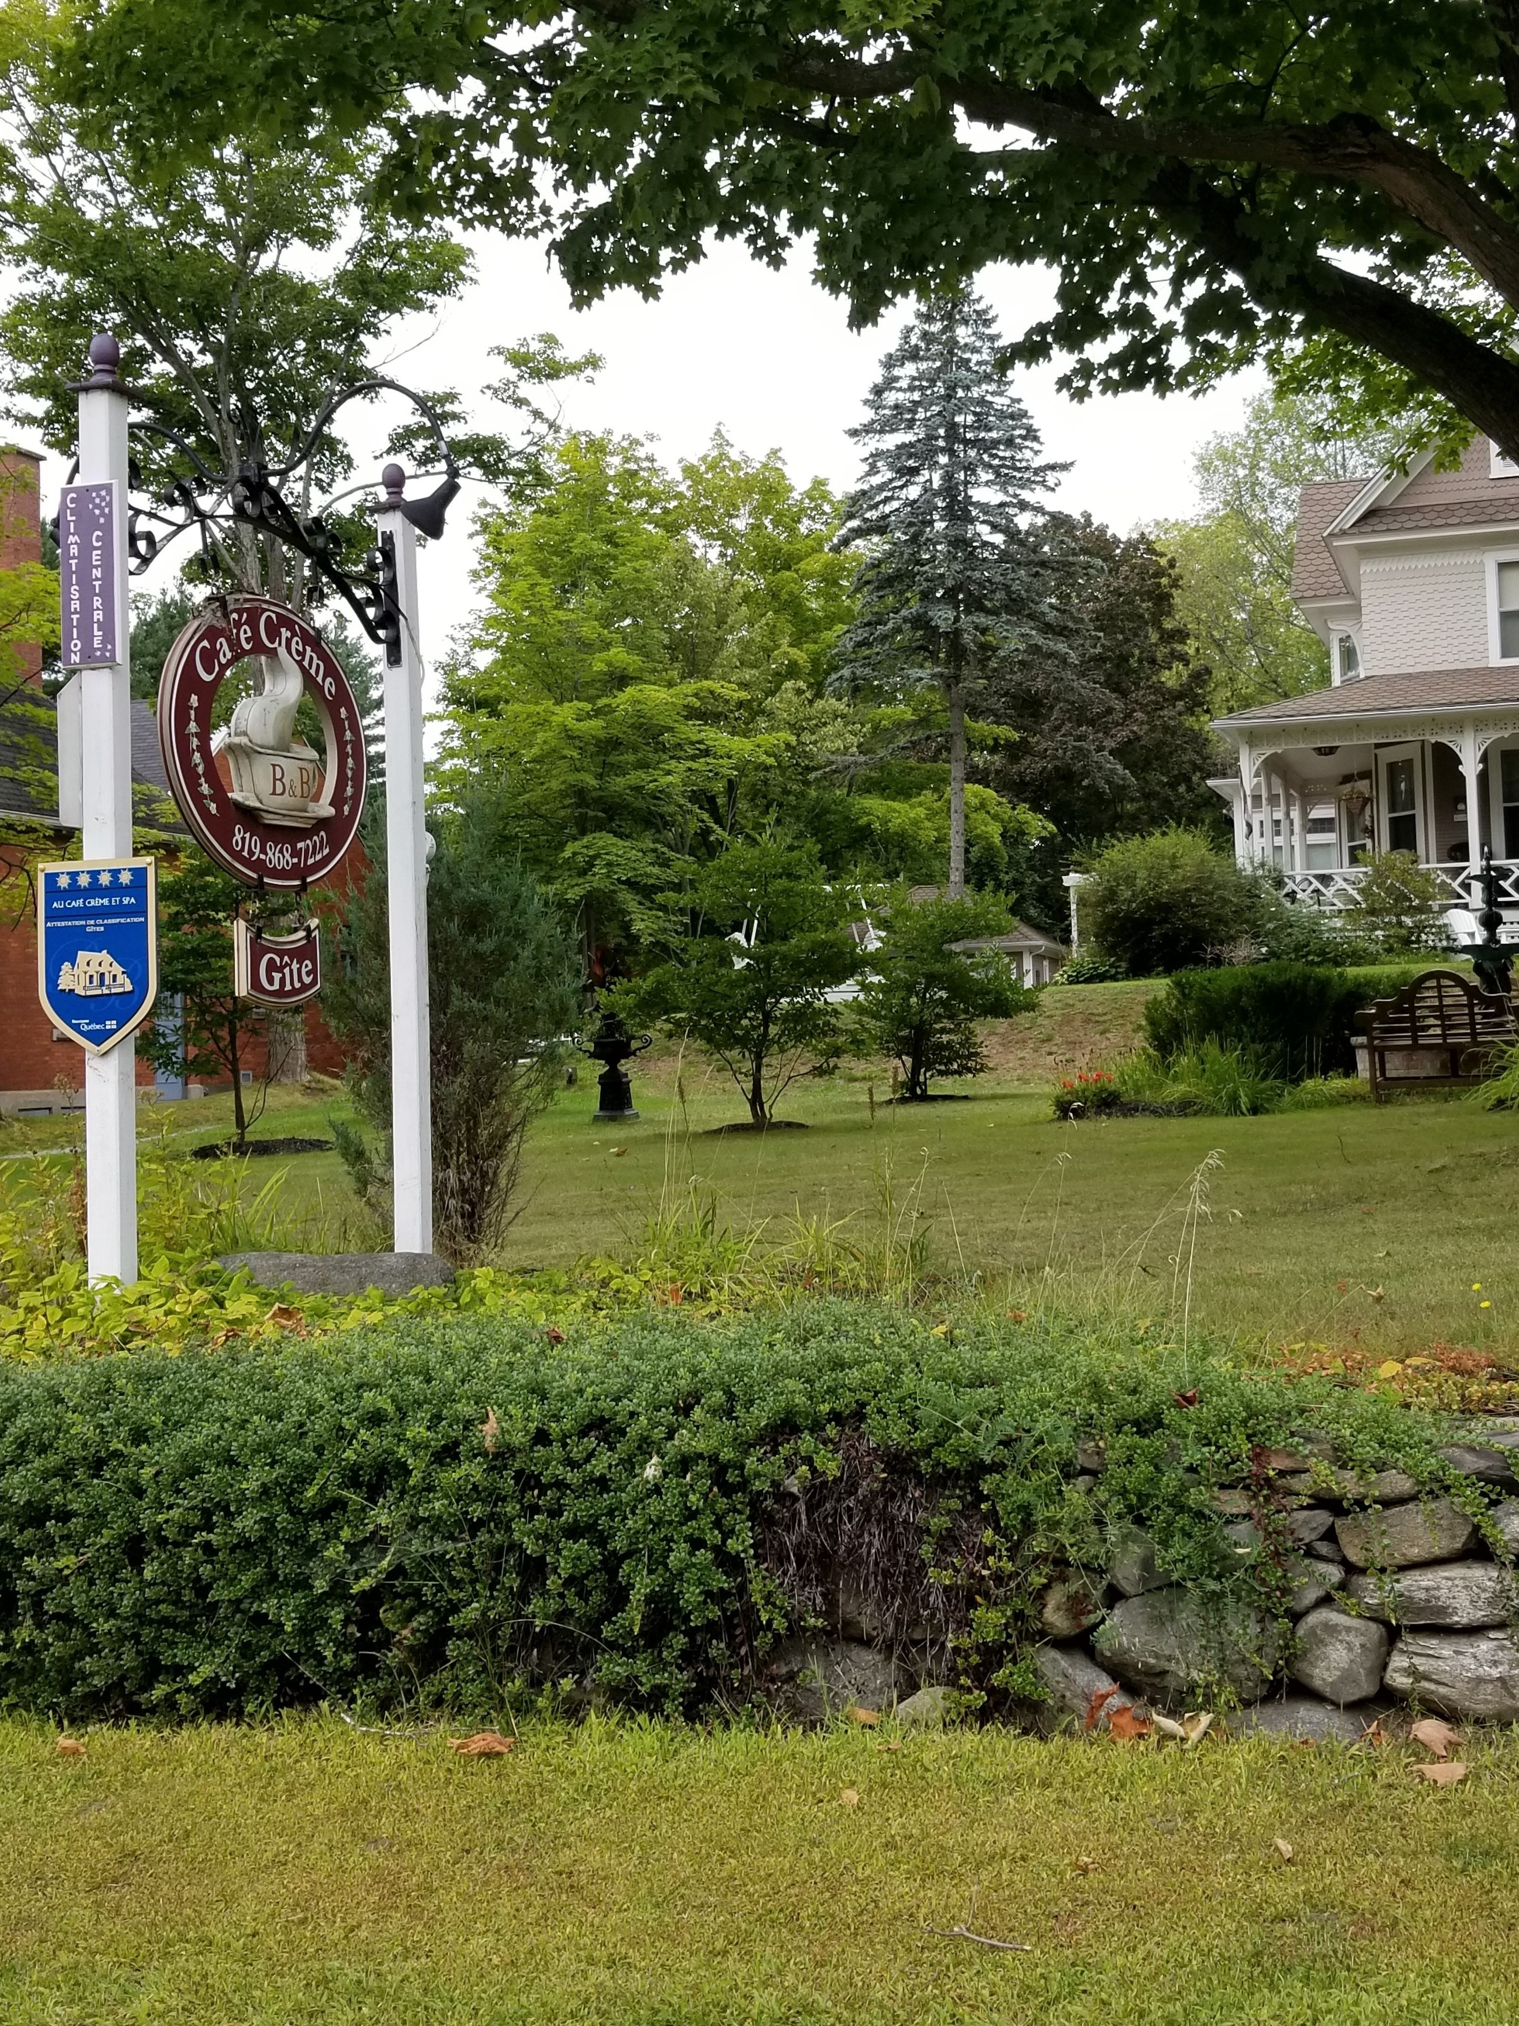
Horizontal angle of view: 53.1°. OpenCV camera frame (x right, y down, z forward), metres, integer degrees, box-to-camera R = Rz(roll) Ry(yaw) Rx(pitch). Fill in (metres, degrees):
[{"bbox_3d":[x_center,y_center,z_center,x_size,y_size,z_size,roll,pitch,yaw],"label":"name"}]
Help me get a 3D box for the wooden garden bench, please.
[{"bbox_3d":[5.610,0.175,12.392,1.330,1.060,0.630,-4,-1,31],"label":"wooden garden bench"}]

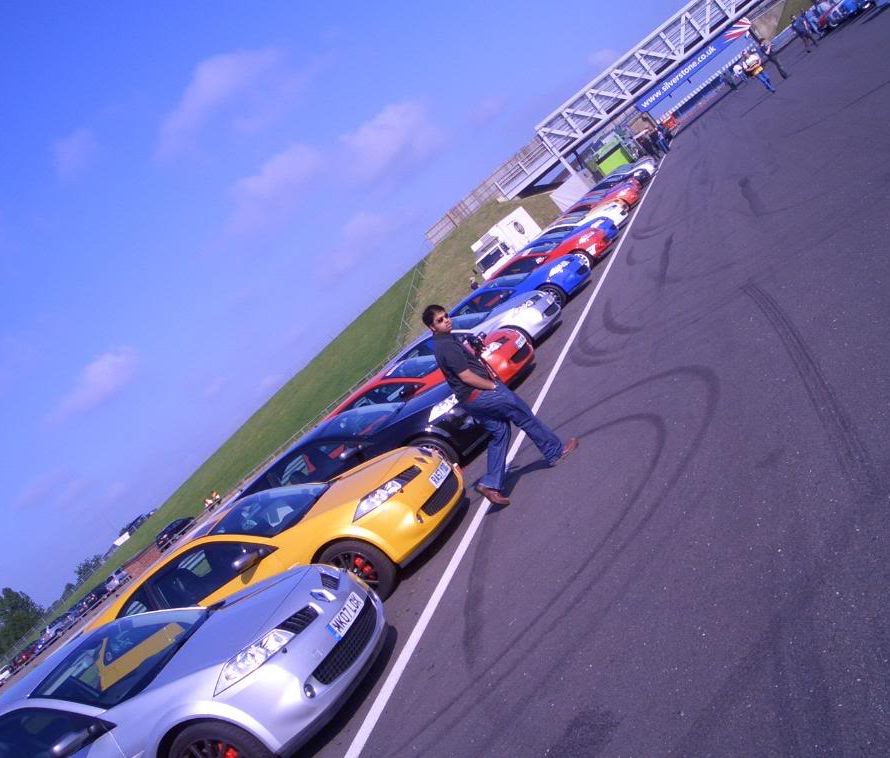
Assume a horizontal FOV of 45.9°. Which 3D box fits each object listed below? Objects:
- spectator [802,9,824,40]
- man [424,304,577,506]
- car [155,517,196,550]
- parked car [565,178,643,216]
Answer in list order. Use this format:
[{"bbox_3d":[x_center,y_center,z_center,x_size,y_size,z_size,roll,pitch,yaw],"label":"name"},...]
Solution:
[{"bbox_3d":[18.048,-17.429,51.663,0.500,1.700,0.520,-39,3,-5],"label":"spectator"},{"bbox_3d":[0.236,0.179,8.851,0.920,1.700,0.550,-39,3,4],"label":"man"},{"bbox_3d":[-25.120,14.127,97.880,1.800,1.540,4.300,-38,4,26],"label":"car"},{"bbox_3d":[4.819,-5.418,36.615,4.150,1.440,1.780,-38,3,19],"label":"parked car"}]

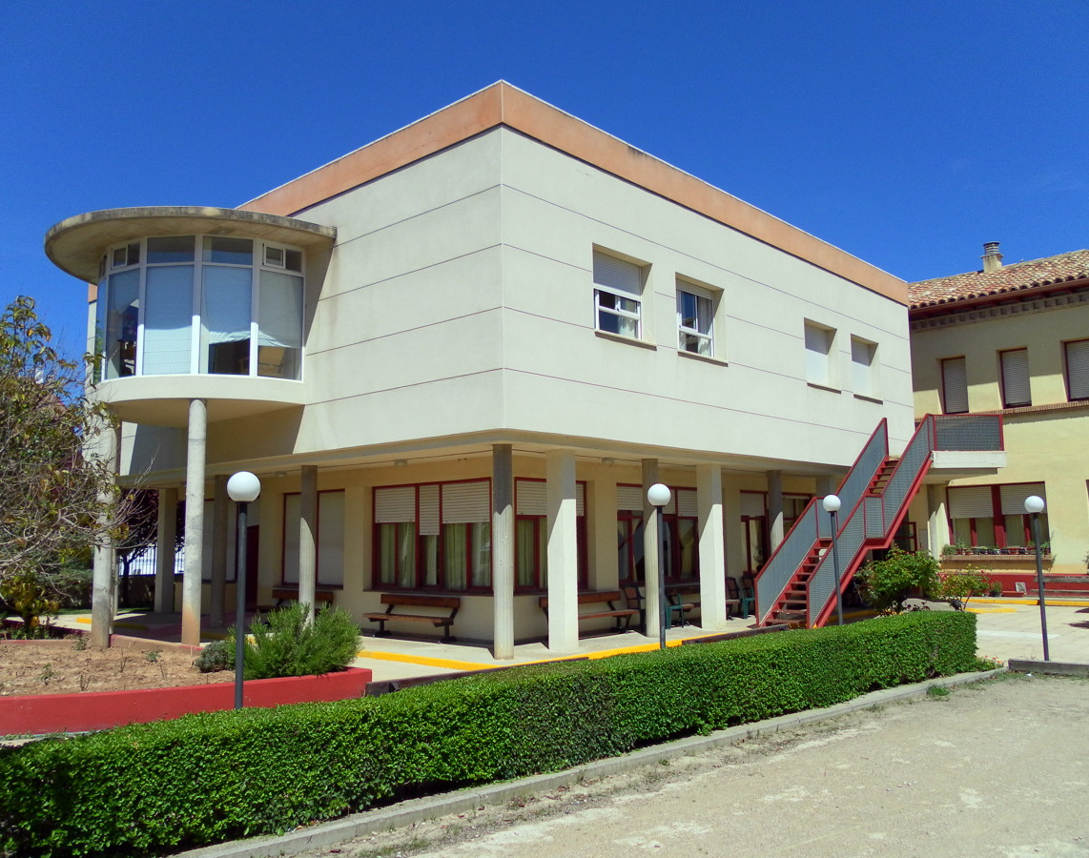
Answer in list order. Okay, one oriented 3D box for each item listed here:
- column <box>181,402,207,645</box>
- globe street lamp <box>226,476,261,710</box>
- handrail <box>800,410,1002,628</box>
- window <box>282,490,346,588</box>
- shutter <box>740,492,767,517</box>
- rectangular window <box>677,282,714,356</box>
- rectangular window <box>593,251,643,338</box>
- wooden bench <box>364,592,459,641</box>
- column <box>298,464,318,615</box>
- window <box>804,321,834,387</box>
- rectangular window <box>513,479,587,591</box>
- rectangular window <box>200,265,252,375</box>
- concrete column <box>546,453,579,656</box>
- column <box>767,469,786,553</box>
[{"bbox_3d":[-6.017,1.597,15.965,0.313,4.261,0.313,-7,-9,42],"label":"column"},{"bbox_3d":[-2.533,1.609,7.708,0.270,2.500,0.270,2,-7,-18],"label":"globe street lamp"},{"bbox_3d":[7.818,1.663,19.306,1.272,4.516,7.738,-7,-9,42],"label":"handrail"},{"bbox_3d":[-4.989,2.384,20.013,2.480,2.060,0.140,-7,-9,42],"label":"window"},{"bbox_3d":[4.745,1.744,21.221,0.080,0.520,1.170,-7,-9,42],"label":"shutter"},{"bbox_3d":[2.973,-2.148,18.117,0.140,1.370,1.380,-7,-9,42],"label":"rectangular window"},{"bbox_3d":[1.167,-2.172,15.365,0.120,1.378,1.515,-7,-9,42],"label":"rectangular window"},{"bbox_3d":[-2.312,3.284,16.117,2.139,0.731,0.533,-7,-9,42],"label":"wooden bench"},{"bbox_3d":[-4.264,2.202,16.776,0.283,3.081,0.283,-7,-9,42],"label":"column"},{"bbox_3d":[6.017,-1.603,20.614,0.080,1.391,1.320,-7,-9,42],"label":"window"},{"bbox_3d":[0.118,1.849,16.129,0.120,1.928,1.872,-7,-9,42],"label":"rectangular window"},{"bbox_3d":[-5.621,-1.921,16.357,0.856,1.958,0.074,1,-7,-14],"label":"rectangular window"},{"bbox_3d":[0.278,1.869,14.408,0.325,3.081,0.325,-7,-9,42],"label":"concrete column"},{"bbox_3d":[5.033,2.477,19.975,0.288,3.191,0.288,-7,-9,42],"label":"column"}]

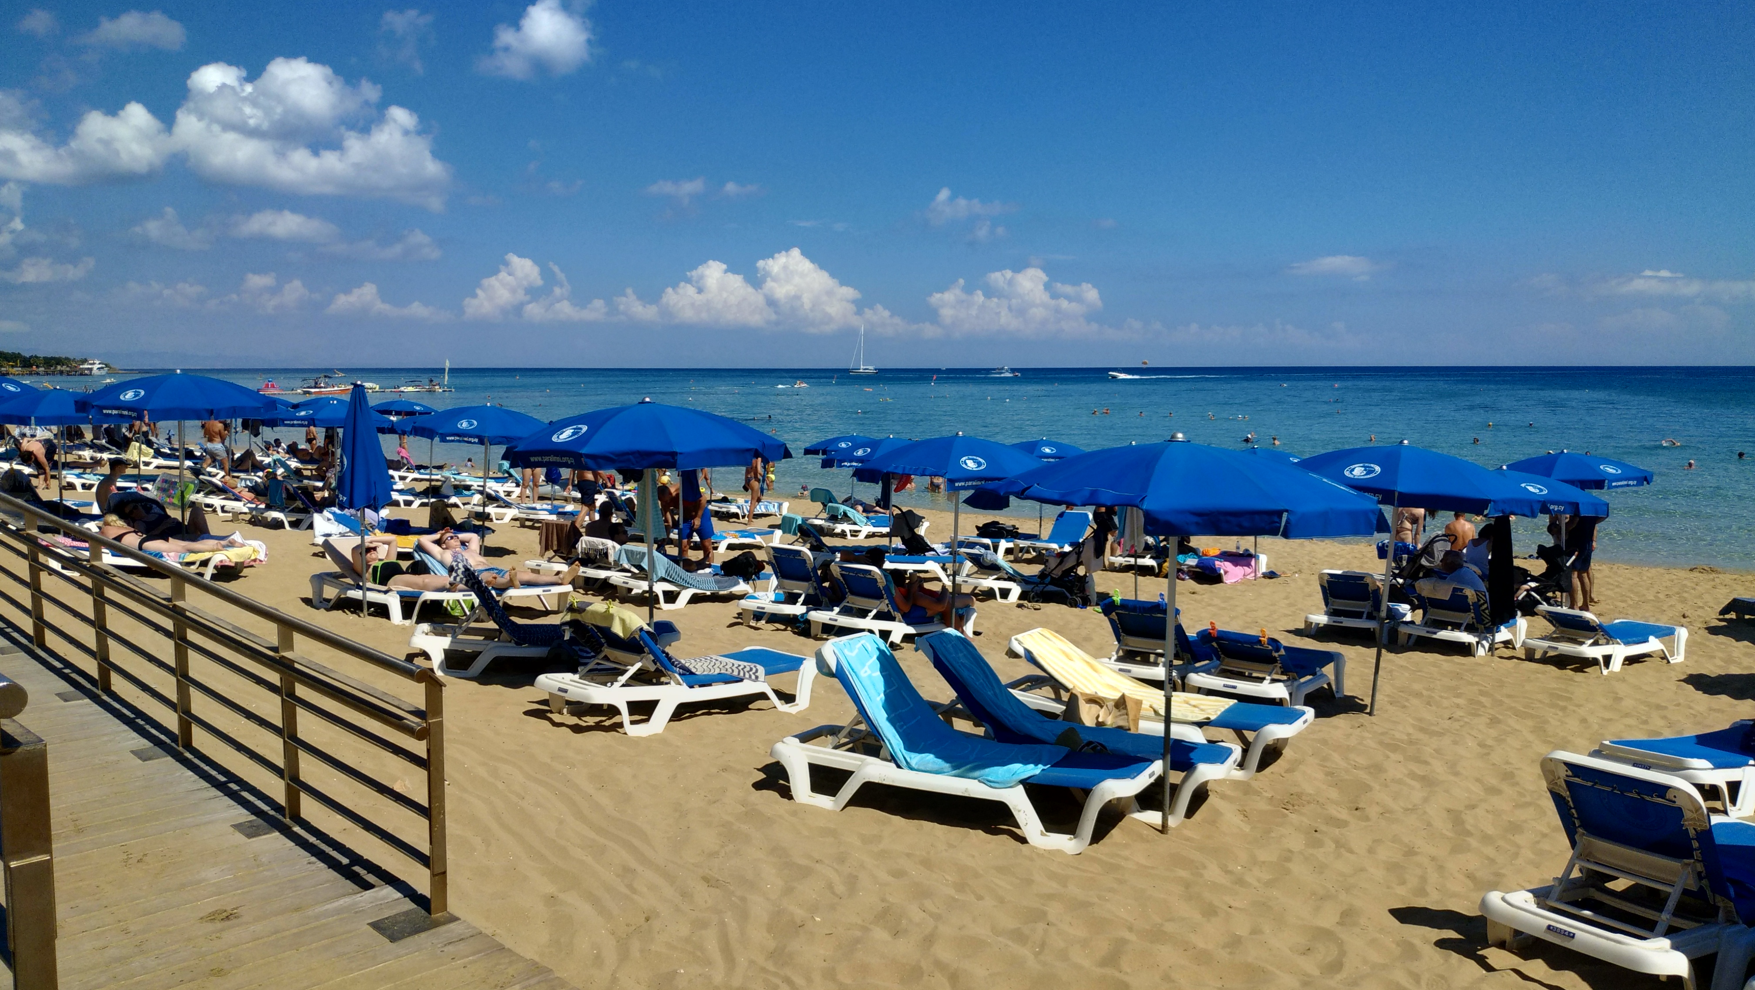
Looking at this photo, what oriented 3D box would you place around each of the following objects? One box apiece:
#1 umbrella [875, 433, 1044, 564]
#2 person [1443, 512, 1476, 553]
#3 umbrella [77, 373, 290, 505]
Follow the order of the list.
[{"bbox_3d":[0.811,0.444,12.011,2.100,2.120,2.100,0,6,0],"label":"umbrella"},{"bbox_3d":[9.327,0.980,19.585,0.480,1.650,0.300,3,7,27],"label":"person"},{"bbox_3d":[-7.964,-0.422,14.002,2.050,1.970,2.050,0,6,0],"label":"umbrella"}]

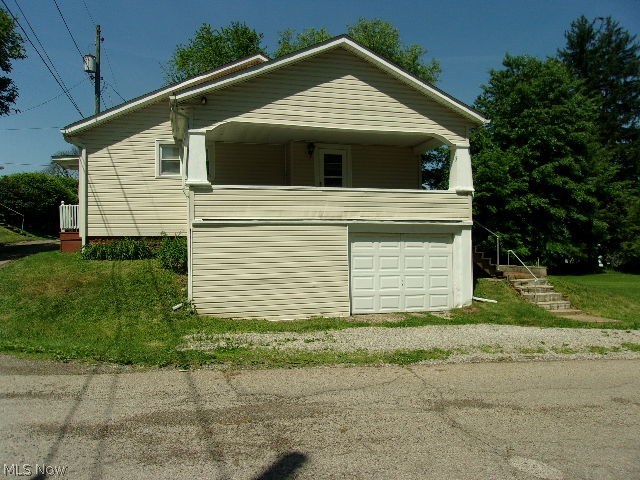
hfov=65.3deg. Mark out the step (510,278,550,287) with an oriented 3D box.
[{"bbox_3d":[5.650,1.143,13.553,1.080,0.179,0.312,-1,-1,-17],"label":"step"}]

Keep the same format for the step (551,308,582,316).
[{"bbox_3d":[6.002,1.843,12.430,1.080,0.179,0.312,-1,-1,-17],"label":"step"}]

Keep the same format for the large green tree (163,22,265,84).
[{"bbox_3d":[-6.301,-6.234,29.928,7.300,13.676,7.300,-1,-1,-17],"label":"large green tree"}]

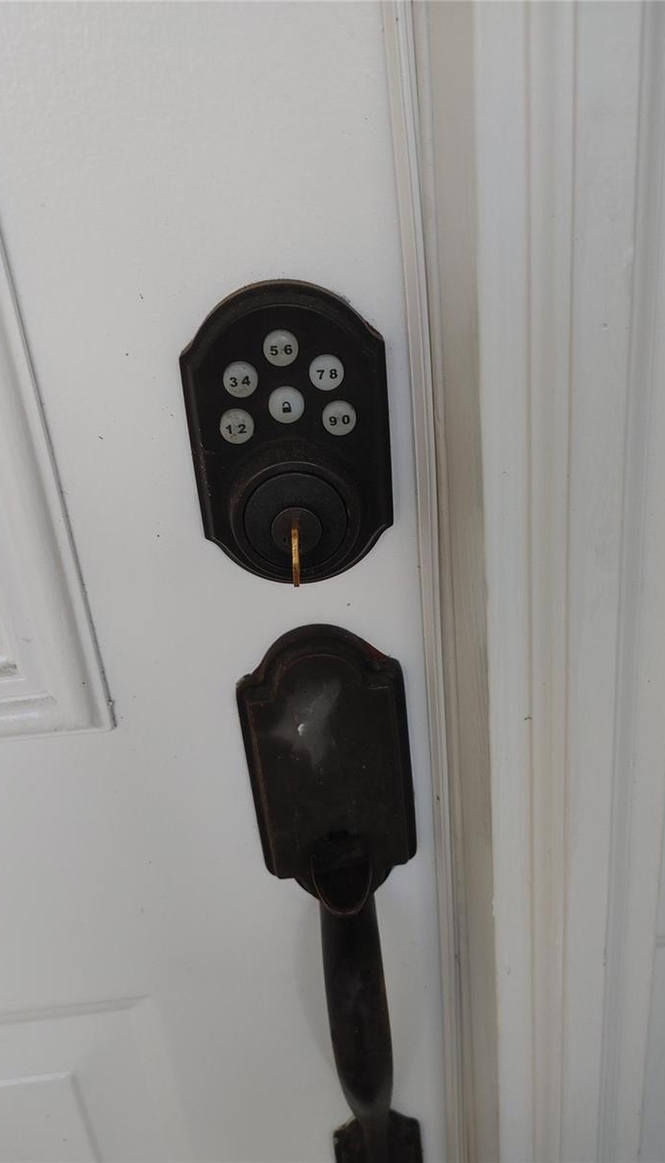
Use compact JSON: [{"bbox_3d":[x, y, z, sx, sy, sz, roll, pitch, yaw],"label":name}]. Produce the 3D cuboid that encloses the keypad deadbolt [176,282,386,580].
[{"bbox_3d":[-0.015,-0.051,0.336,0.077,0.122,0.030,-6,24,-2],"label":"keypad deadbolt"}]

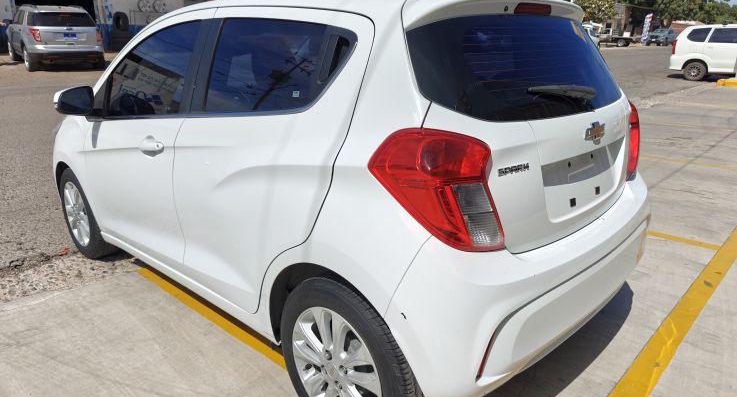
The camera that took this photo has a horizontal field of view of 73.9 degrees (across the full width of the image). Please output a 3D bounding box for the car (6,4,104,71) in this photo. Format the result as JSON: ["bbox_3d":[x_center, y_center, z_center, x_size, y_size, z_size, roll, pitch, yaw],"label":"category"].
[{"bbox_3d":[-10.245,-5.276,15.854,2.050,1.790,5.000,-15,24,-39],"label":"car"}]

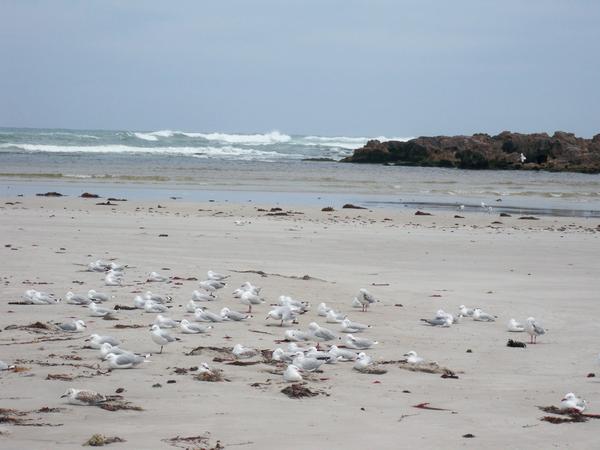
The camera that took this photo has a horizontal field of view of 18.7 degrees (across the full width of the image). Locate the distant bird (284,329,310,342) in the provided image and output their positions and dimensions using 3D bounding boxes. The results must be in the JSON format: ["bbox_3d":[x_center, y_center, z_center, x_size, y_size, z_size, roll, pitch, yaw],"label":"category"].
[{"bbox_3d":[-0.012,1.021,16.882,0.370,0.135,0.135,0,3,-28],"label":"distant bird"}]

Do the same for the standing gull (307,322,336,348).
[{"bbox_3d":[0.246,1.174,19.232,0.360,0.285,0.140,0,3,-26],"label":"standing gull"}]

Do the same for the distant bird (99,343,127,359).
[{"bbox_3d":[-1.781,1.253,18.064,0.380,0.164,0.140,0,3,-26],"label":"distant bird"}]

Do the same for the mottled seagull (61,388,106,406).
[{"bbox_3d":[-1.675,1.337,14.148,0.385,0.140,0.145,0,3,-22],"label":"mottled seagull"}]

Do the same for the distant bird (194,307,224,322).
[{"bbox_3d":[-0.919,0.919,18.509,0.380,0.140,0.135,1,3,-8],"label":"distant bird"}]

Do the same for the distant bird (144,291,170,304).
[{"bbox_3d":[-1.859,0.953,23.885,0.360,0.173,0.140,0,3,-22],"label":"distant bird"}]

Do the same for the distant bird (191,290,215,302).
[{"bbox_3d":[-1.343,0.994,25.393,0.350,0.155,0.140,0,3,-23],"label":"distant bird"}]

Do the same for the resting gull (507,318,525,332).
[{"bbox_3d":[2.584,1.177,21.401,0.350,0.155,0.140,-1,3,-30],"label":"resting gull"}]

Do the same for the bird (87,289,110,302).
[{"bbox_3d":[-2.249,0.799,20.325,0.380,0.140,0.135,-1,3,-36],"label":"bird"}]

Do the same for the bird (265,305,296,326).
[{"bbox_3d":[-0.183,0.916,18.243,0.360,0.210,0.140,0,3,-32],"label":"bird"}]

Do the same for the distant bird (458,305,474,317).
[{"bbox_3d":[2.145,1.088,23.120,0.340,0.142,0.140,-1,4,-41],"label":"distant bird"}]

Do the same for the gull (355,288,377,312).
[{"bbox_3d":[0.775,0.842,20.388,0.340,0.263,0.130,-1,4,-43],"label":"gull"}]

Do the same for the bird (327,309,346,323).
[{"bbox_3d":[0.468,1.105,22.066,0.350,0.146,0.140,-2,4,-44],"label":"bird"}]

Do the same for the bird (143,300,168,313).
[{"bbox_3d":[-1.535,0.869,19.593,0.330,0.134,0.130,-1,4,-42],"label":"bird"}]

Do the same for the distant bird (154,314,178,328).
[{"bbox_3d":[-1.531,1.121,21.028,0.350,0.160,0.140,0,3,-26],"label":"distant bird"}]

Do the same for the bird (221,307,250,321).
[{"bbox_3d":[-0.651,0.917,18.705,0.380,0.140,0.135,0,3,-27],"label":"bird"}]

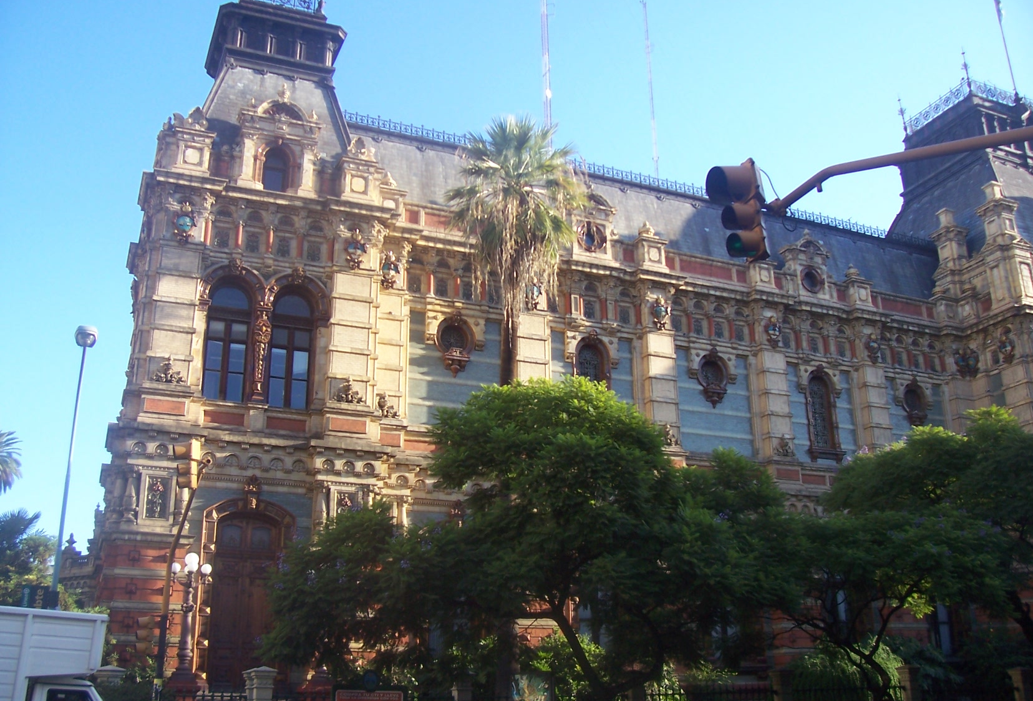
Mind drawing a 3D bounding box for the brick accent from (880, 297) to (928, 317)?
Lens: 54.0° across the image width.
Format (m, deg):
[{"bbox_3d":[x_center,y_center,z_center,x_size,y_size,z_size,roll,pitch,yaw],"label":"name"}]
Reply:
[{"bbox_3d":[17.286,-1.931,45.369,2.750,0.620,0.200,7,-21,-22],"label":"brick accent"}]

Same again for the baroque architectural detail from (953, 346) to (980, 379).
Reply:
[{"bbox_3d":[20.547,0.537,46.312,0.897,1.242,0.600,-8,-21,18],"label":"baroque architectural detail"}]

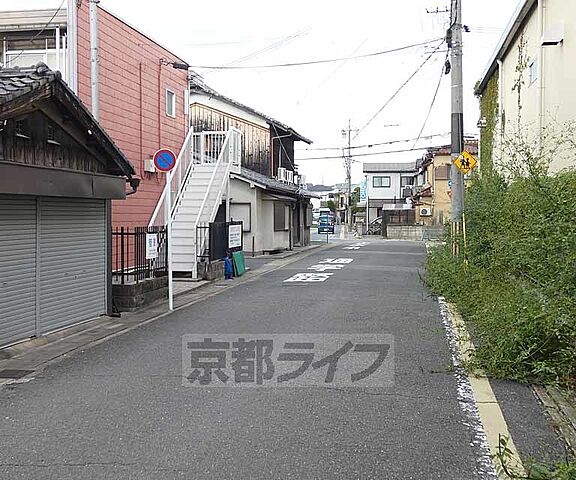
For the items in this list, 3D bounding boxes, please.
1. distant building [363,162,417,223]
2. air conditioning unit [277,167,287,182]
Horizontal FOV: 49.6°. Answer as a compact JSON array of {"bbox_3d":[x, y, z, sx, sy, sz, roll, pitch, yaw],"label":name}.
[{"bbox_3d":[9.424,-3.665,54.167,5.600,6.100,6.500,0,2,9],"label":"distant building"},{"bbox_3d":[-0.240,-2.701,25.800,0.300,0.560,0.780,0,2,11],"label":"air conditioning unit"}]

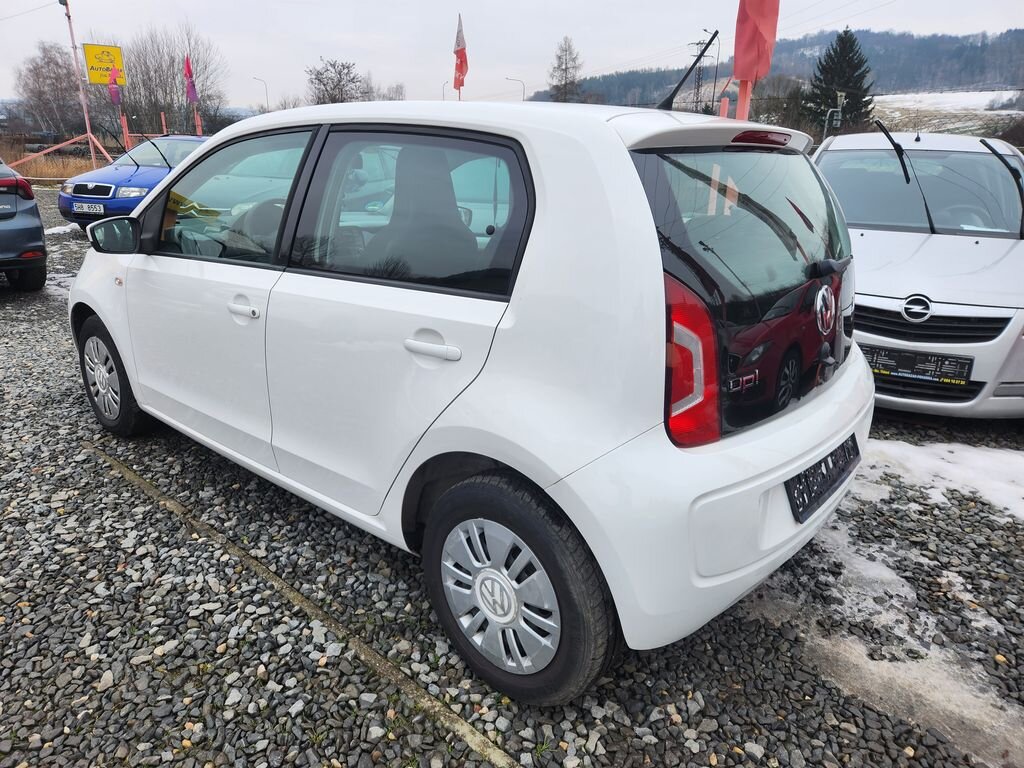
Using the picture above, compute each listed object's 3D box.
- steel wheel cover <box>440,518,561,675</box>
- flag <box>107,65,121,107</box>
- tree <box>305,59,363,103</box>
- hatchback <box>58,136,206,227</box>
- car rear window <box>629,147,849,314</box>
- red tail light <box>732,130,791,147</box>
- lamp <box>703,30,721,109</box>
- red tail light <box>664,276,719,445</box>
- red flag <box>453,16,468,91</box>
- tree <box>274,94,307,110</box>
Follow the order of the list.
[{"bbox_3d":[-0.037,0.504,1.615,0.385,0.385,0.050,16,23,38],"label":"steel wheel cover"},{"bbox_3d":[-9.078,-6.800,15.500,0.310,0.920,0.200,-8,20,-27],"label":"flag"},{"bbox_3d":[-7.907,-11.830,30.913,2.900,5.380,2.900,1,18,0],"label":"tree"},{"bbox_3d":[-4.760,-3.080,10.380,1.660,1.450,3.960,7,19,17],"label":"hatchback"},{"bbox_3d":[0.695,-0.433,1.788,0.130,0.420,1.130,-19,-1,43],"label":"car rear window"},{"bbox_3d":[0.649,-0.644,1.769,0.055,0.042,0.360,16,22,38],"label":"red tail light"},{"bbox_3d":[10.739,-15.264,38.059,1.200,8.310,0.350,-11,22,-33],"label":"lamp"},{"bbox_3d":[0.352,-0.040,1.295,0.155,0.340,0.100,-11,22,-34],"label":"red tail light"},{"bbox_3d":[-0.756,-4.858,9.990,0.250,1.010,0.140,1,18,0],"label":"red flag"},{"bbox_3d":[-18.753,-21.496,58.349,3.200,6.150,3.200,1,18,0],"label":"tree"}]

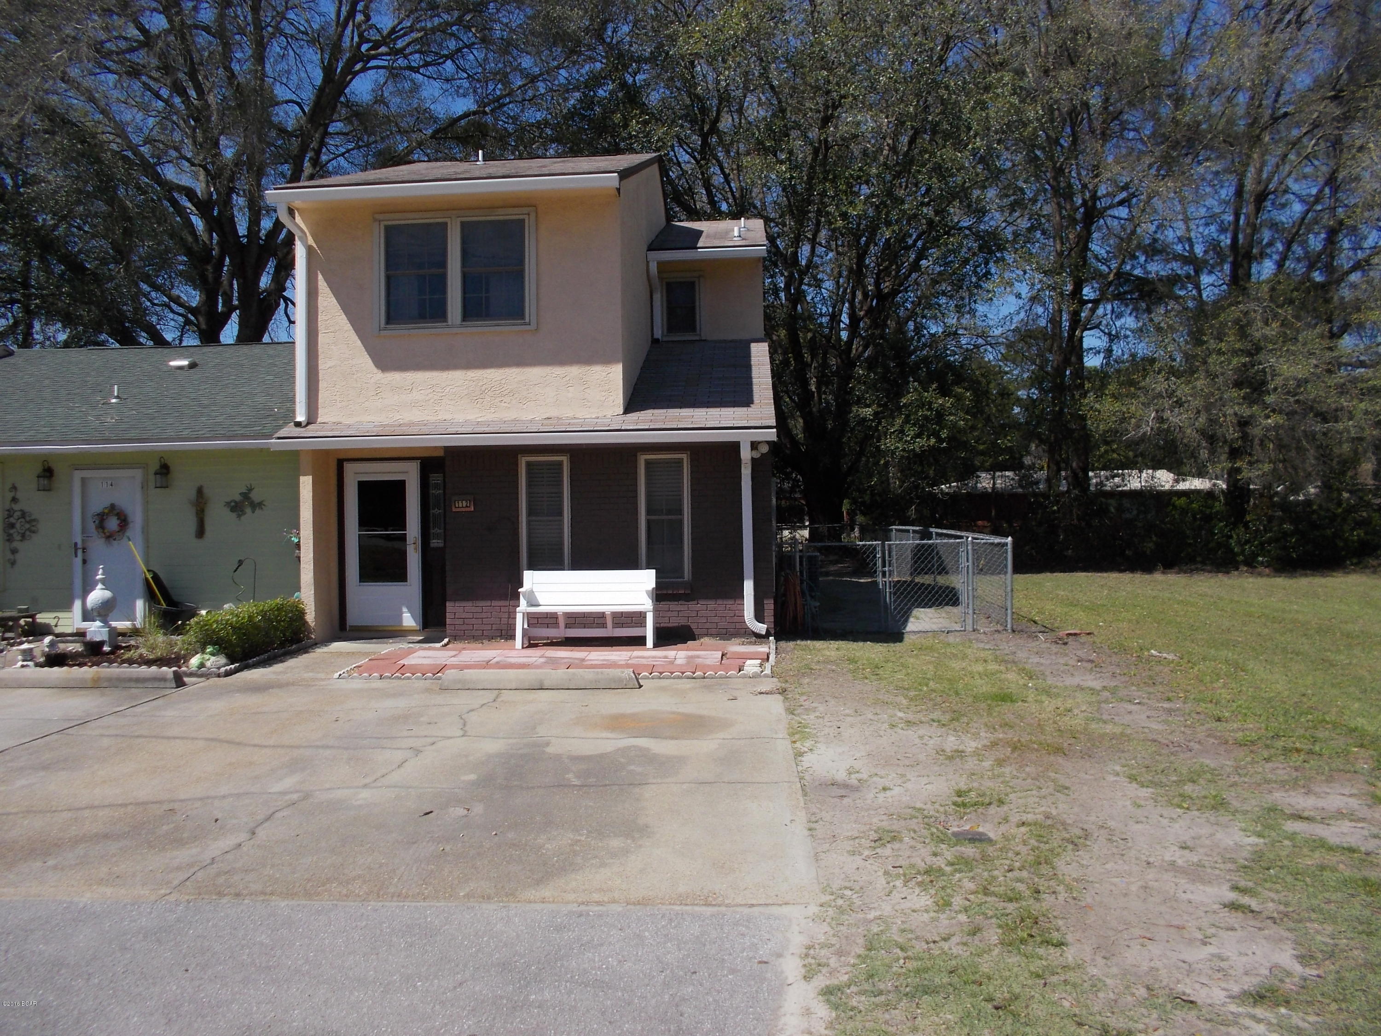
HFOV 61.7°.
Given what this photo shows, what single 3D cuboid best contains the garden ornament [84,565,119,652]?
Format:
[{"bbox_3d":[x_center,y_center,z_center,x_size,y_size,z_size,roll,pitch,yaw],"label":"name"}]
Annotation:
[{"bbox_3d":[-6.156,0.942,12.100,0.300,0.880,0.300,-1,0,-7],"label":"garden ornament"}]

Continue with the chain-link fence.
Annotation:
[{"bbox_3d":[2.787,0.791,19.880,2.850,1.150,12.200,-1,0,4],"label":"chain-link fence"}]

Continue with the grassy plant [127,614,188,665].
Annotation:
[{"bbox_3d":[-5.298,1.212,11.500,0.540,0.460,0.520,-1,0,4],"label":"grassy plant"}]

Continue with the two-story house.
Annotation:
[{"bbox_3d":[-1.546,-1.969,17.379,5.600,6.850,9.800,-1,0,4],"label":"two-story house"}]

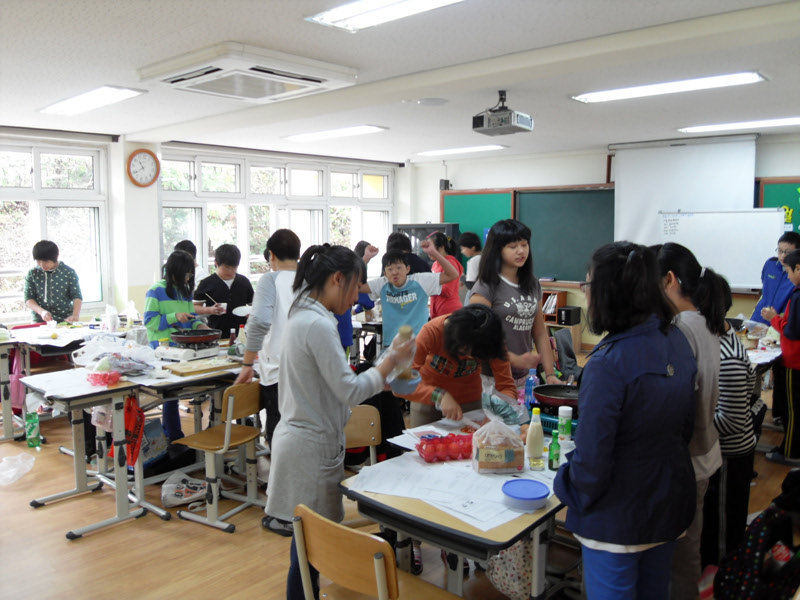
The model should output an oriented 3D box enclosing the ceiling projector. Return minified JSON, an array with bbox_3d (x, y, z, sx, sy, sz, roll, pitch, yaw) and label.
[{"bbox_3d":[0.755,-1.397,4.782,0.340,0.290,0.280,6,9,39],"label":"ceiling projector"}]

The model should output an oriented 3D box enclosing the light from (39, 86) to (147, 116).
[{"bbox_3d":[-2.411,-1.544,5.017,1.270,0.070,0.310,7,9,43],"label":"light"}]

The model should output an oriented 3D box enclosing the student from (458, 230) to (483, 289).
[{"bbox_3d":[0.695,0.103,6.494,0.340,1.530,0.420,1,7,7],"label":"student"}]

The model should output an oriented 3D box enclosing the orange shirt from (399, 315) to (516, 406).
[{"bbox_3d":[0.252,0.269,2.830,0.480,0.390,0.330,-3,8,-20],"label":"orange shirt"}]

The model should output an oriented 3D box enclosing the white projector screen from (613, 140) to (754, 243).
[{"bbox_3d":[2.910,-1.080,6.750,1.440,1.150,0.080,6,9,39],"label":"white projector screen"}]

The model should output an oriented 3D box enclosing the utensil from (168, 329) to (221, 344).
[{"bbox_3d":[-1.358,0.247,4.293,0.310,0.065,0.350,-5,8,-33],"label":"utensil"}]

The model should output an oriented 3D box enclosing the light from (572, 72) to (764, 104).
[{"bbox_3d":[1.845,-1.481,4.549,1.270,0.070,0.310,7,9,43],"label":"light"}]

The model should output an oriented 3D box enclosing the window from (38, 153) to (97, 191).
[{"bbox_3d":[-3.608,-1.384,7.023,0.060,0.400,0.560,7,10,42],"label":"window"}]

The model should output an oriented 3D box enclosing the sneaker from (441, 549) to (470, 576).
[{"bbox_3d":[0.270,1.233,3.133,0.090,0.096,0.240,-1,7,-12],"label":"sneaker"}]

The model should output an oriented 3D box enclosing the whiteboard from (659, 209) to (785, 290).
[{"bbox_3d":[3.508,-0.553,7.168,1.290,0.860,0.050,7,9,43],"label":"whiteboard"}]

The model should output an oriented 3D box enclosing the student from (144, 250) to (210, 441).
[{"bbox_3d":[-1.651,0.345,4.843,0.400,1.430,0.380,6,10,42],"label":"student"}]

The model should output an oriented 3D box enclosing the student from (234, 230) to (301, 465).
[{"bbox_3d":[-0.640,0.421,3.380,0.460,1.530,0.330,-5,9,-37],"label":"student"}]

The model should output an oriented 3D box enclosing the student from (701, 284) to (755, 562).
[{"bbox_3d":[1.470,0.551,2.950,0.290,1.370,0.400,6,9,39],"label":"student"}]

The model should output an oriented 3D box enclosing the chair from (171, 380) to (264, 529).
[{"bbox_3d":[-0.993,0.818,3.644,0.450,0.790,0.400,4,8,30],"label":"chair"}]

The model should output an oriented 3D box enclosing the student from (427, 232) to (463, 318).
[{"bbox_3d":[0.400,0.164,5.945,0.360,1.540,0.430,1,7,6],"label":"student"}]

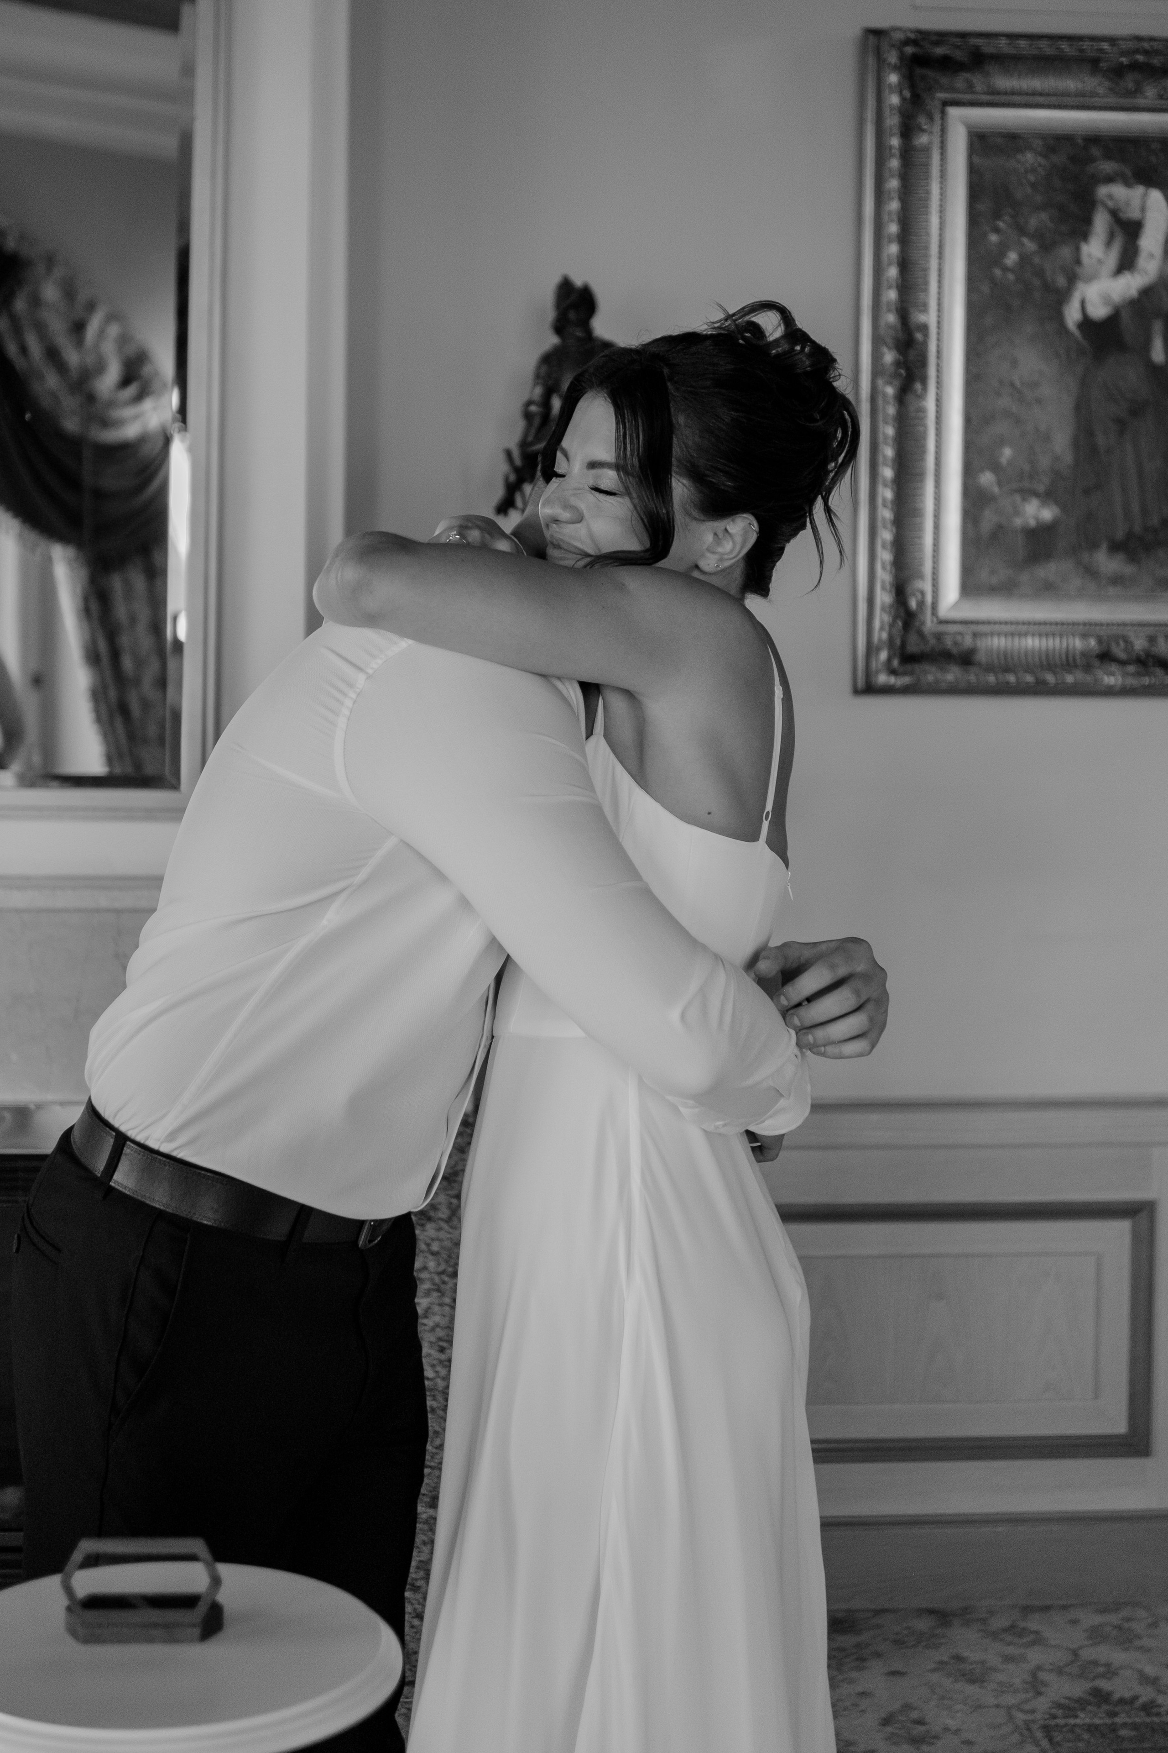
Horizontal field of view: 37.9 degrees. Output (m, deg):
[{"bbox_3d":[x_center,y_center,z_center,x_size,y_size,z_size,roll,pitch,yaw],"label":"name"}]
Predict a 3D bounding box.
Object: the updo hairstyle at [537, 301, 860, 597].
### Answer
[{"bbox_3d":[0.108,-0.362,1.415,0.265,0.245,0.190,1,7,-37],"label":"updo hairstyle"}]

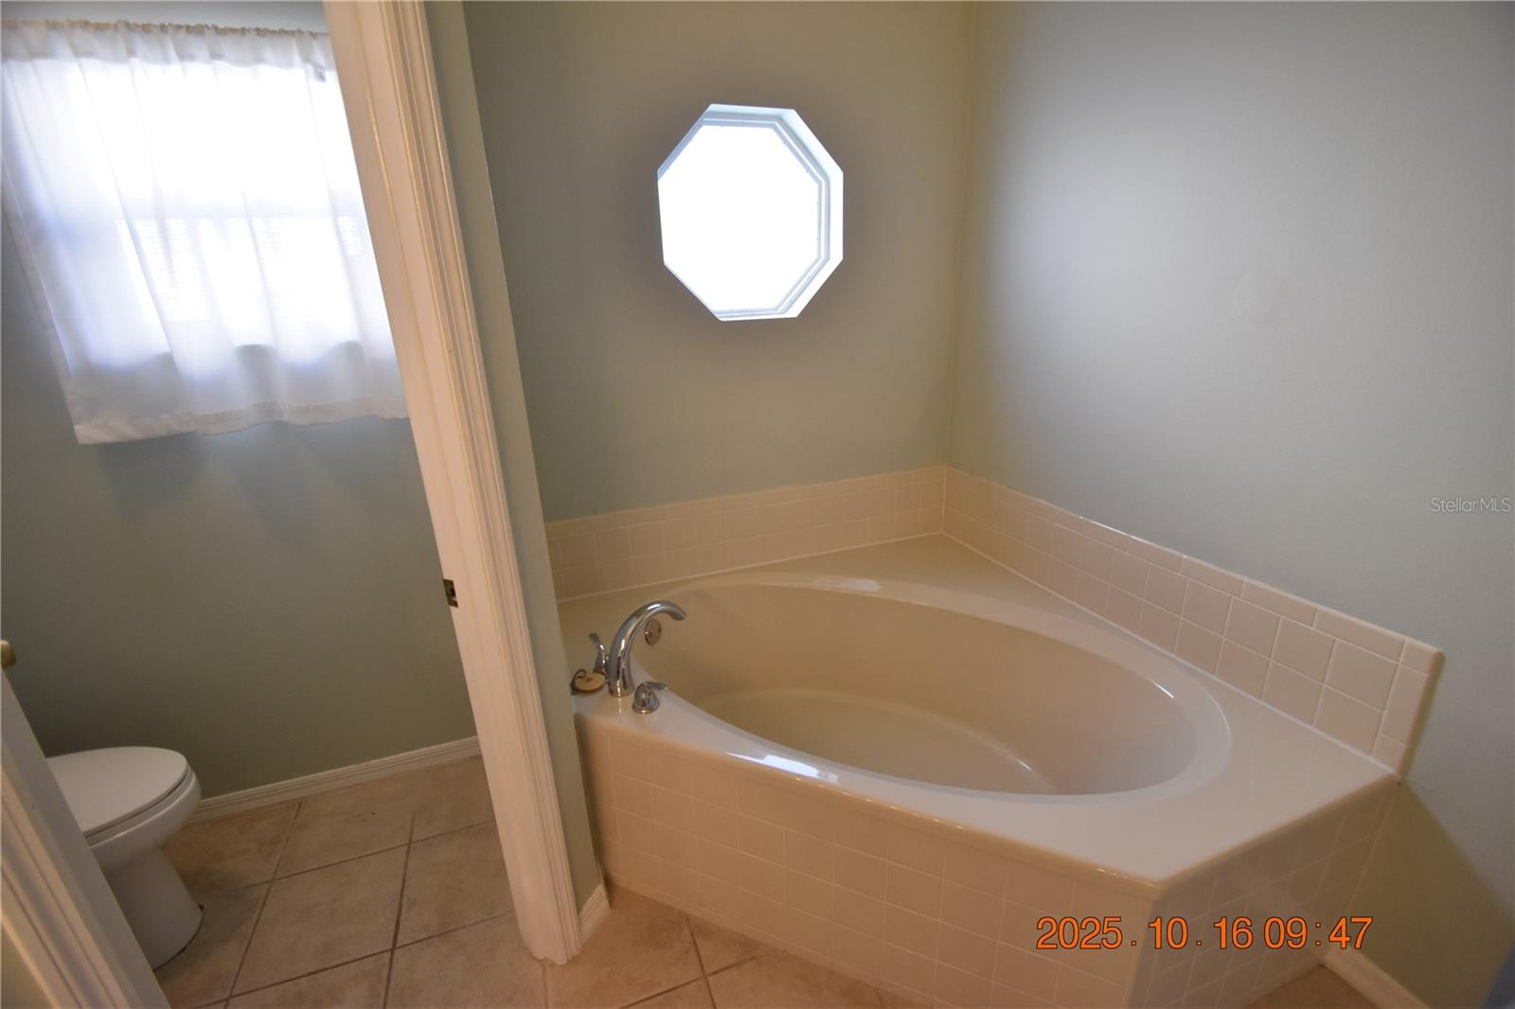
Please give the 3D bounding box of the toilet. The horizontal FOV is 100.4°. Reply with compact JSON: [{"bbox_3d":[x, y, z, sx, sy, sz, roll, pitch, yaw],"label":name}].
[{"bbox_3d":[-1.701,0.726,1.450,0.720,0.740,0.440,-8,19,-16],"label":"toilet"}]

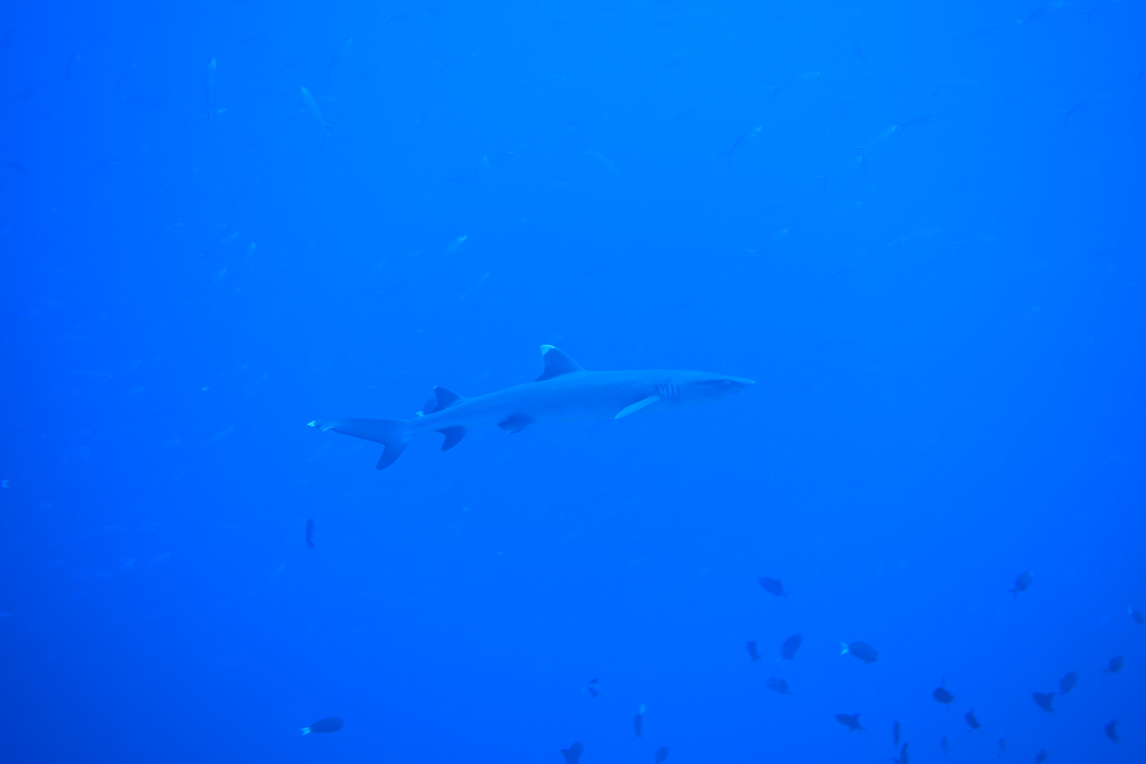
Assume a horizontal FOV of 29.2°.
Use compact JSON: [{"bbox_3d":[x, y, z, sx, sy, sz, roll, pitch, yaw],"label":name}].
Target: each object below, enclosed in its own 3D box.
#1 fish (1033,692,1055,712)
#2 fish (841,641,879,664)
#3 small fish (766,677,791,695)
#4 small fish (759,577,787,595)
[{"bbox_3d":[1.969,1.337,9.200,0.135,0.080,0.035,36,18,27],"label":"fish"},{"bbox_3d":[1.176,1.108,9.000,0.165,0.080,0.035,17,0,0],"label":"fish"},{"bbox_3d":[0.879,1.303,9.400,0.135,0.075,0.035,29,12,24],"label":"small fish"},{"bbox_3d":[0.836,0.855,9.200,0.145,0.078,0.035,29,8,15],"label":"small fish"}]

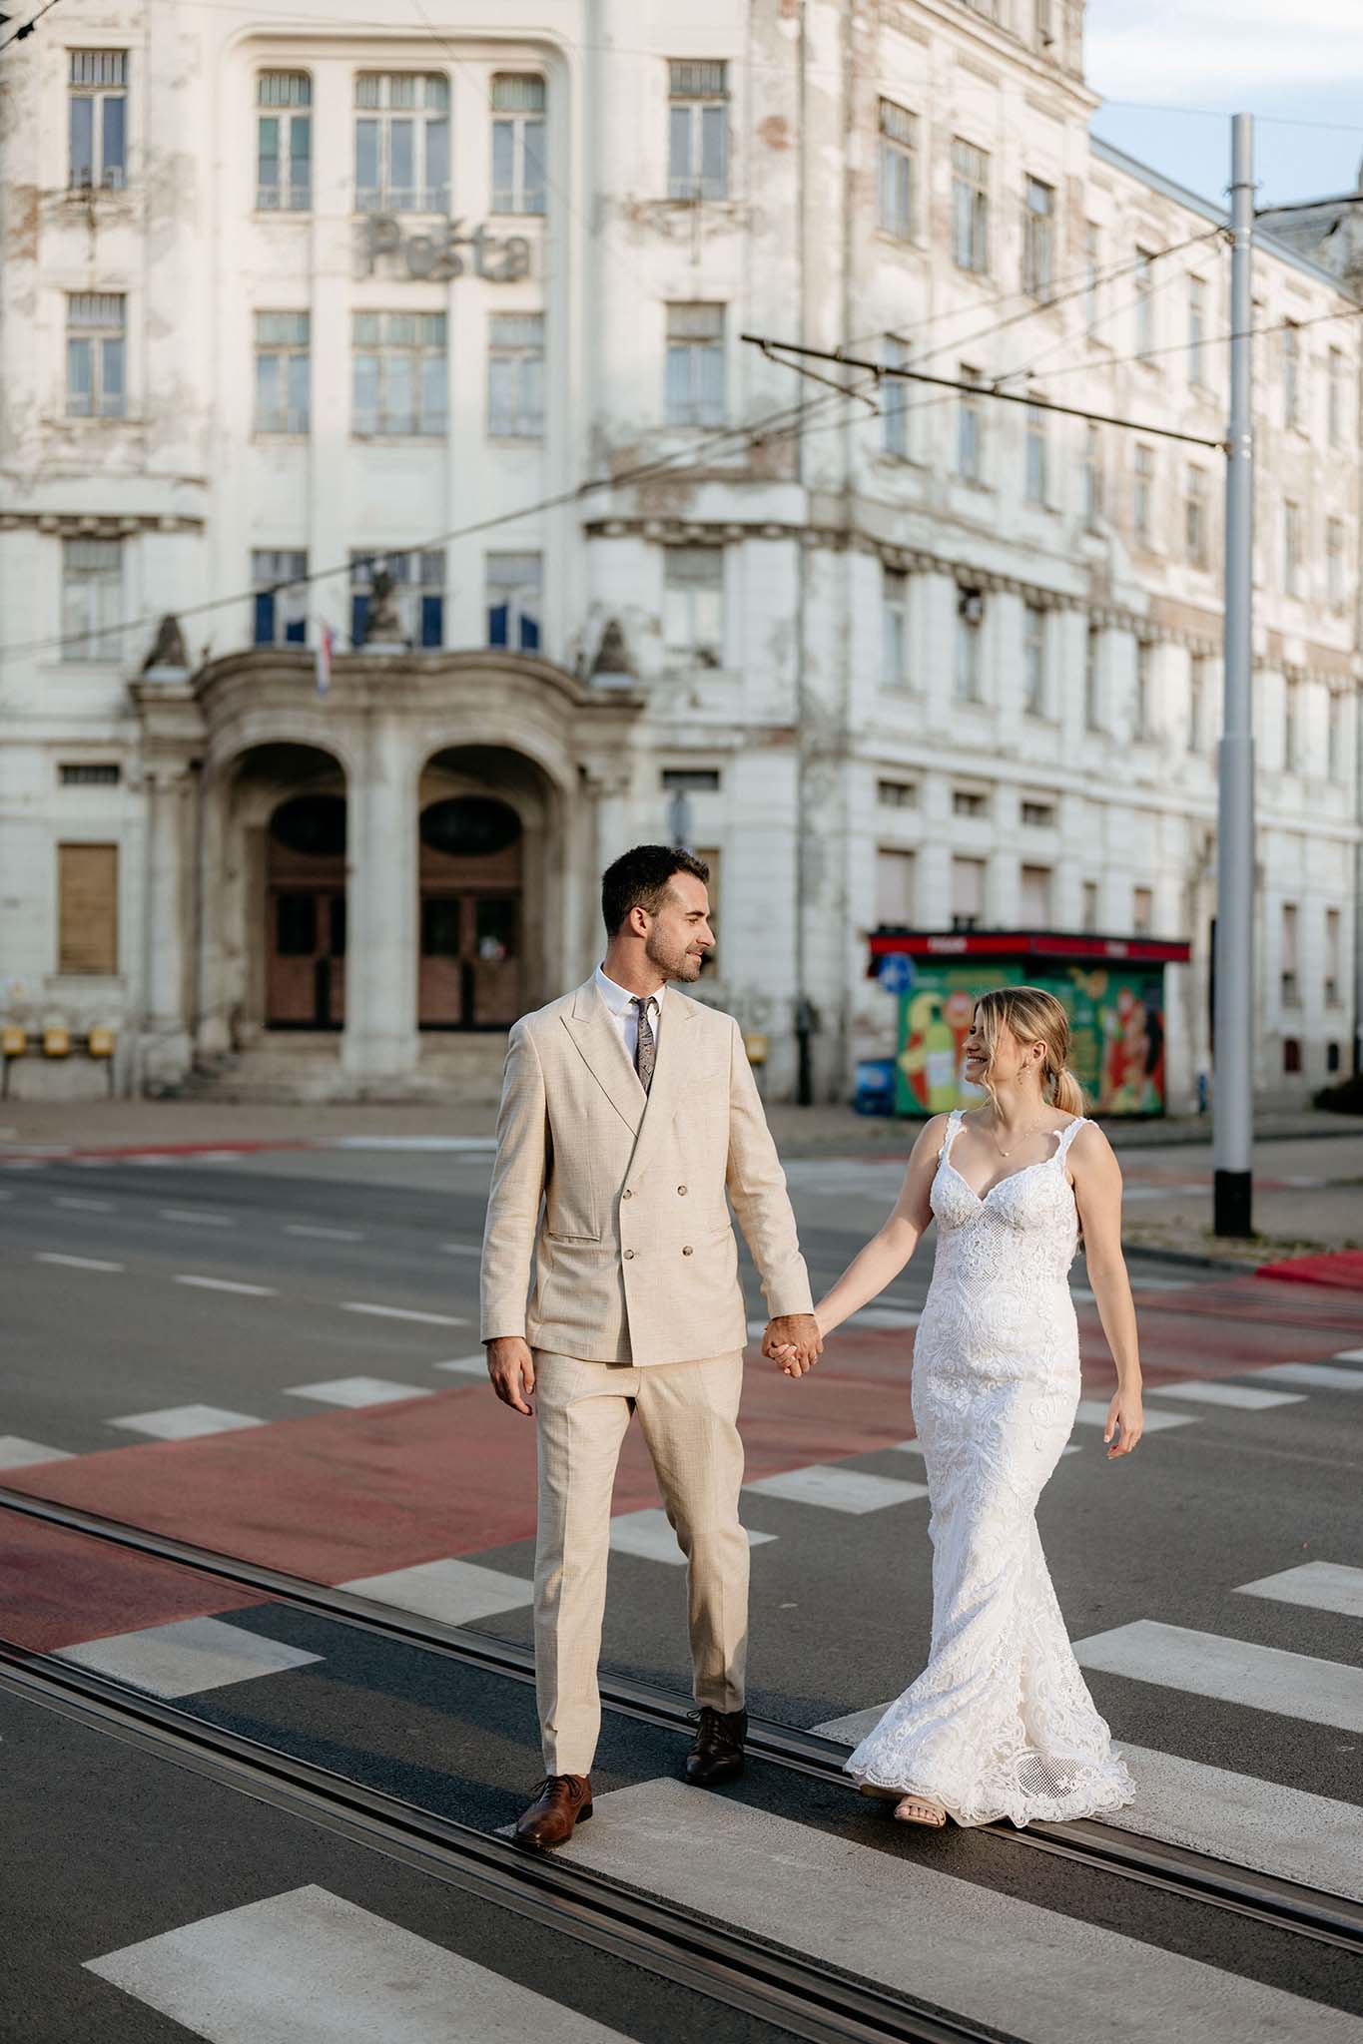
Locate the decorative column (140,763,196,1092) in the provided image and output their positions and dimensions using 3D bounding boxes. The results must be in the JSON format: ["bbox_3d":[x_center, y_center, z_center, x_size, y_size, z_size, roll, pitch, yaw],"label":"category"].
[{"bbox_3d":[-8.843,-1.688,48.800,0.930,5.650,0.900,0,0,-2],"label":"decorative column"}]

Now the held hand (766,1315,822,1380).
[{"bbox_3d":[0.217,0.628,5.500,0.112,0.128,0.110,1,0,0],"label":"held hand"}]

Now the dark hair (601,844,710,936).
[{"bbox_3d":[-0.050,-0.260,5.600,0.210,0.183,0.170,0,0,22],"label":"dark hair"}]

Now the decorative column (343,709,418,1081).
[{"bbox_3d":[-5.463,-2.318,51.500,1.330,6.750,1.200,1,0,0],"label":"decorative column"}]

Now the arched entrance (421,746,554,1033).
[{"bbox_3d":[-3.344,-2.325,48.900,2.400,4.950,1.300,0,0,-2],"label":"arched entrance"}]

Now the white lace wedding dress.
[{"bbox_3d":[0.613,0.868,5.650,0.540,1.390,0.580,0,0,21],"label":"white lace wedding dress"}]

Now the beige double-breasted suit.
[{"bbox_3d":[-0.067,0.681,5.540,0.630,1.530,0.460,1,0,-5],"label":"beige double-breasted suit"}]

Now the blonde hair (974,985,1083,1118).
[{"bbox_3d":[0.685,0.058,5.600,0.210,0.265,0.180,1,0,-24],"label":"blonde hair"}]

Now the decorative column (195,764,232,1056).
[{"bbox_3d":[-8.754,-2.087,53.000,0.620,5.450,0.650,1,0,6],"label":"decorative column"}]

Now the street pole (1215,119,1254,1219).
[{"bbox_3d":[4.058,-2.539,20.700,0.270,8.200,0.270,0,0,0],"label":"street pole"}]

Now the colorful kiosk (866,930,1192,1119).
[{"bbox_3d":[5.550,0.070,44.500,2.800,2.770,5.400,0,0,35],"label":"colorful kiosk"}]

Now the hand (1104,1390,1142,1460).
[{"bbox_3d":[0.868,0.788,5.570,0.075,0.140,0.095,0,0,18],"label":"hand"}]

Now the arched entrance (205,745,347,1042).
[{"bbox_3d":[-7.475,-2.392,52.500,2.500,5.700,1.500,0,0,14],"label":"arched entrance"}]

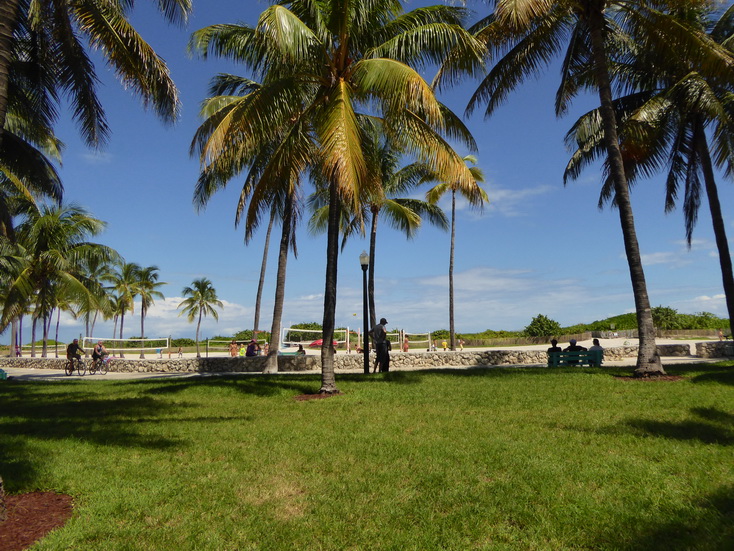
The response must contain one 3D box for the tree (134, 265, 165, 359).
[{"bbox_3d":[-29.296,4.953,67.744,6.000,12.170,6.000,-1,-7,0],"label":"tree"}]

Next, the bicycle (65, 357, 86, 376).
[{"bbox_3d":[-14.426,4.464,25.265,1.720,1.060,0.600,-5,-8,29],"label":"bicycle"}]

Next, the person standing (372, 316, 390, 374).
[{"bbox_3d":[0.438,2.313,16.713,0.580,1.780,0.420,-6,-9,37],"label":"person standing"}]

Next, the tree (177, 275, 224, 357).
[{"bbox_3d":[-22.636,5.855,69.654,6.200,10.710,6.200,-1,-7,0],"label":"tree"}]

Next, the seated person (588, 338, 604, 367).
[{"bbox_3d":[7.960,2.858,17.701,0.520,1.270,0.750,-1,-7,0],"label":"seated person"}]

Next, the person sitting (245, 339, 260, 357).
[{"bbox_3d":[-5.343,3.669,24.466,0.550,1.200,0.750,-6,-9,38],"label":"person sitting"}]

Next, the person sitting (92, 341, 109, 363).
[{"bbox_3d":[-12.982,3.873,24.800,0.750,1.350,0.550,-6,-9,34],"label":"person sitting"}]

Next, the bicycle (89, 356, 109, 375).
[{"bbox_3d":[-13.045,4.335,24.800,1.750,1.080,0.600,-6,-9,33],"label":"bicycle"}]

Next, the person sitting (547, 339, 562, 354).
[{"bbox_3d":[6.471,2.852,17.601,0.500,1.270,0.750,-1,-7,0],"label":"person sitting"}]

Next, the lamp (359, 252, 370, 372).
[{"bbox_3d":[-0.043,1.263,17.261,0.340,4.120,0.340,-1,-7,0],"label":"lamp"}]

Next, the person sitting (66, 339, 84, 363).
[{"bbox_3d":[-13.775,3.740,24.100,0.850,1.420,0.550,-5,-9,31],"label":"person sitting"}]

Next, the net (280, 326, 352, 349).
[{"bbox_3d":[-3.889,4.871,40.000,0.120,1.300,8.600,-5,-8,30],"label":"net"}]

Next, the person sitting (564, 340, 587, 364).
[{"bbox_3d":[7.158,2.849,17.601,0.800,1.270,0.750,-1,-7,0],"label":"person sitting"}]

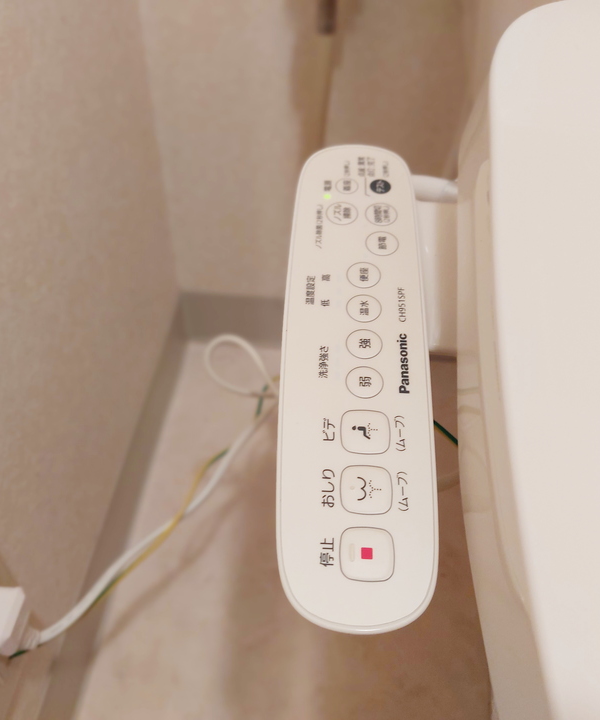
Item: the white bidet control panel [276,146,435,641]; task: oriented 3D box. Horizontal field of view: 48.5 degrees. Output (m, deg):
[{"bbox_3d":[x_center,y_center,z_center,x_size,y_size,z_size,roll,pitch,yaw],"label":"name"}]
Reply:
[{"bbox_3d":[0.028,-0.007,0.347,0.072,0.026,0.285,1,57,2],"label":"white bidet control panel"}]

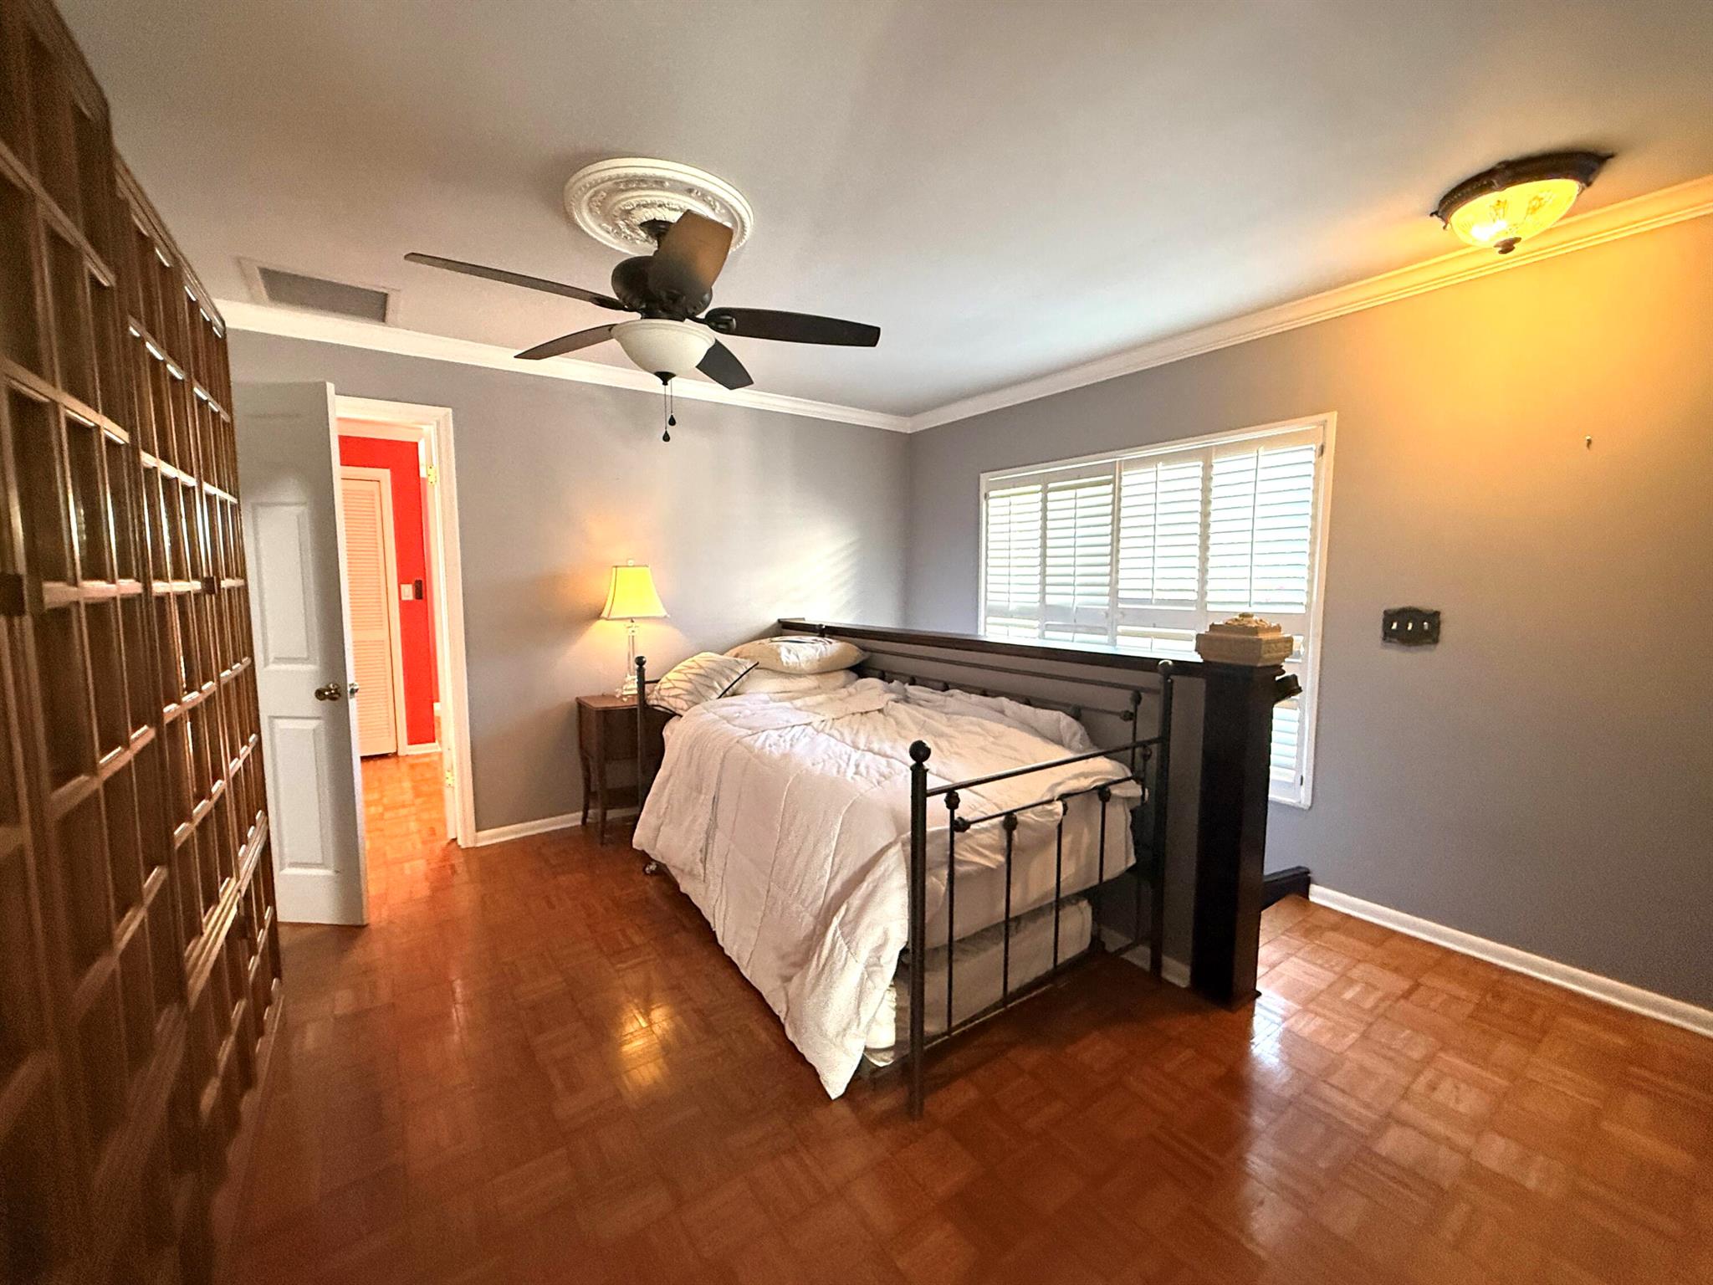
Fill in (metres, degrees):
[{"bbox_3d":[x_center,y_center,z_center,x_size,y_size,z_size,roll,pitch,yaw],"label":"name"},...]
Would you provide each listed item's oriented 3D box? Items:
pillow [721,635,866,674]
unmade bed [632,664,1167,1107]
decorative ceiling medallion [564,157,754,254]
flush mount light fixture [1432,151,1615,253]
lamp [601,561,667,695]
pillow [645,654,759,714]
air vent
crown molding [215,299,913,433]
[{"bbox_3d":[-0.301,0.058,3.514,0.650,0.170,0.420,-4,6,-35],"label":"pillow"},{"bbox_3d":[-0.061,0.645,2.669,1.130,0.830,1.780,-4,6,-35],"label":"unmade bed"},{"bbox_3d":[-0.589,-1.270,2.109,0.575,0.045,0.575,0,5,0],"label":"decorative ceiling medallion"},{"bbox_3d":[1.811,-1.177,1.911,0.360,0.200,0.360,-4,6,-35],"label":"flush mount light fixture"},{"bbox_3d":[-1.167,-0.064,3.644,0.290,0.730,0.220,-4,6,-35],"label":"lamp"},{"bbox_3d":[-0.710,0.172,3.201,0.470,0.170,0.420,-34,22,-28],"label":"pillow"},{"bbox_3d":[-2.064,-1.334,2.708,0.420,0.022,0.420,-4,6,-35],"label":"air vent"},{"bbox_3d":[-1.091,-1.394,3.756,3.610,0.090,0.085,-4,6,-35],"label":"crown molding"}]

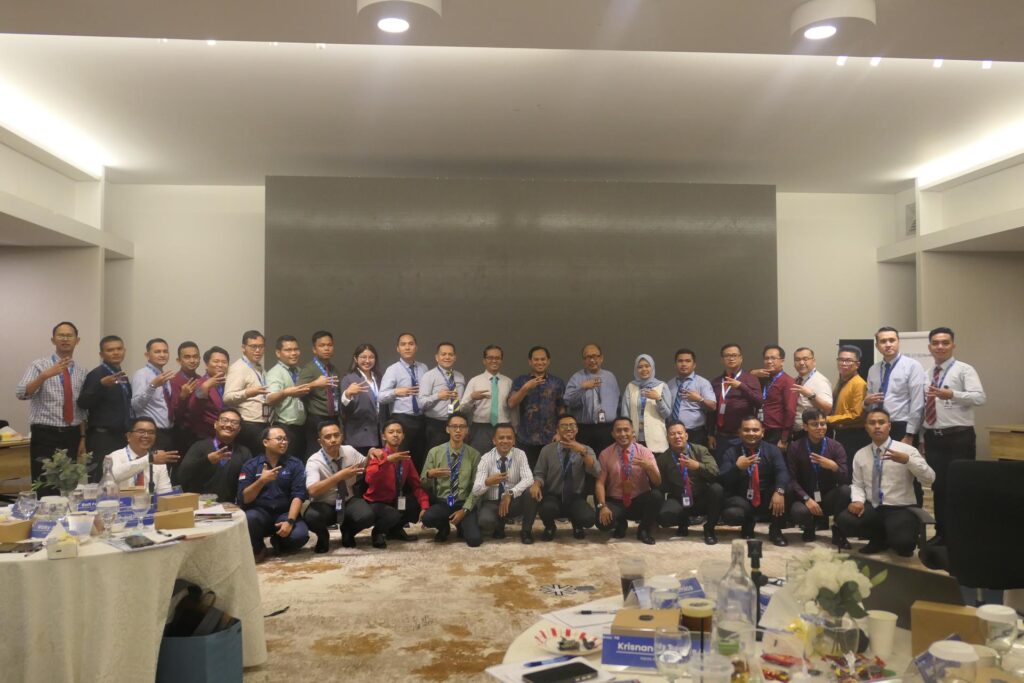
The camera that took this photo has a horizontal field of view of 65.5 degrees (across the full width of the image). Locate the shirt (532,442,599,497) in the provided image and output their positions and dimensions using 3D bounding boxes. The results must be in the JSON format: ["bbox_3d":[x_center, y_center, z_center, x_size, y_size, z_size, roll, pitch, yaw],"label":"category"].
[{"bbox_3d":[0.473,1.112,6.920,0.560,0.490,0.360,0,-2,3],"label":"shirt"}]

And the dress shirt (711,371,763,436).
[{"bbox_3d":[1.973,0.536,7.000,0.500,0.570,0.370,-2,-2,36],"label":"dress shirt"}]

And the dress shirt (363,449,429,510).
[{"bbox_3d":[-0.975,1.156,6.720,0.510,0.470,0.350,1,-2,-24],"label":"dress shirt"}]

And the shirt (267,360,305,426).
[{"bbox_3d":[-1.925,0.444,6.800,0.360,0.550,0.460,-2,-2,35],"label":"shirt"}]

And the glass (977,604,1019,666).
[{"bbox_3d":[1.138,0.697,1.855,0.092,0.155,0.092,0,-2,0],"label":"glass"}]

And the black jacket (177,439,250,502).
[{"bbox_3d":[-2.409,1.077,6.450,0.570,0.590,0.400,1,-2,-20],"label":"black jacket"}]

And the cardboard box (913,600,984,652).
[{"bbox_3d":[1.080,0.720,1.965,0.158,0.120,0.070,-1,-2,32],"label":"cardboard box"}]

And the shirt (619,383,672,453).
[{"bbox_3d":[1.233,0.692,7.300,0.460,0.650,0.290,-1,-2,20],"label":"shirt"}]

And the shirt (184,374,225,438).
[{"bbox_3d":[-2.608,0.546,6.800,0.300,0.530,0.410,-2,-3,44],"label":"shirt"}]

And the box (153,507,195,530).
[{"bbox_3d":[-1.545,0.816,3.645,0.162,0.069,0.105,1,-2,-25],"label":"box"}]

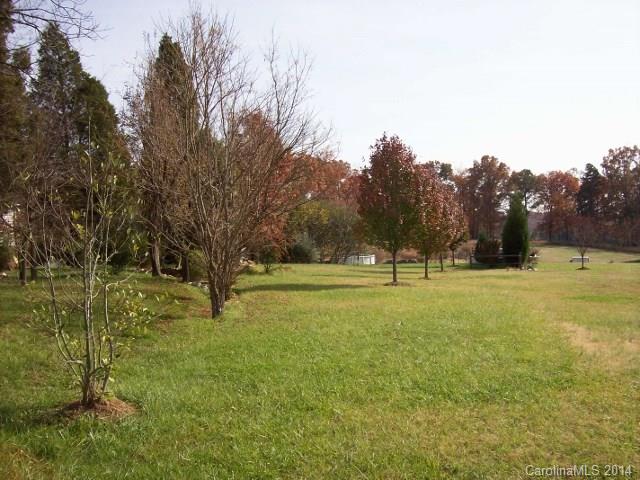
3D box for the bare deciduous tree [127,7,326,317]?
[{"bbox_3d":[-2.037,-1.699,14.500,4.184,6.732,3.968,0,0,0],"label":"bare deciduous tree"}]

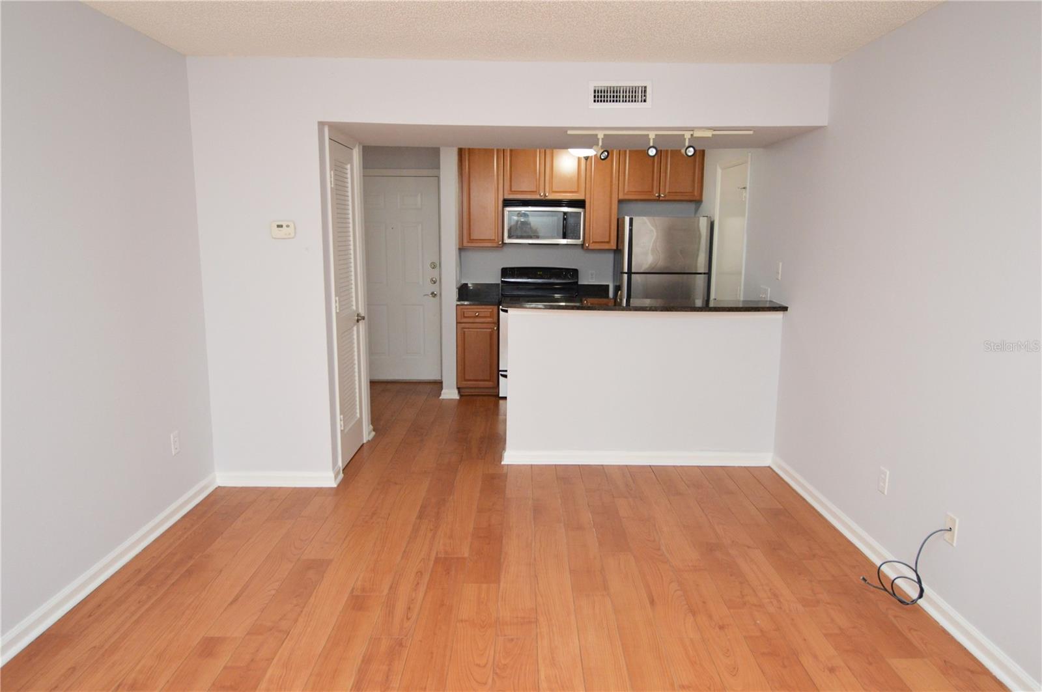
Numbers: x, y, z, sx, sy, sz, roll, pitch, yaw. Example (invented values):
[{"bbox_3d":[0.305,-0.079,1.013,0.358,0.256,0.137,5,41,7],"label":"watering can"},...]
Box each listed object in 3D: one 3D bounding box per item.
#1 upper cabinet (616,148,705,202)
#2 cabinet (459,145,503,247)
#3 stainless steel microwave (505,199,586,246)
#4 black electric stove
[{"bbox_3d":[1.308,-1.655,6.044,0.784,0.560,0.320,0,10,0],"label":"upper cabinet"},{"bbox_3d":[-0.367,-1.463,6.022,0.405,1.040,0.335,1,10,0],"label":"cabinet"},{"bbox_3d":[0.218,-1.183,6.092,0.759,0.407,0.380,0,10,0],"label":"stainless steel microwave"},{"bbox_3d":[0.189,-0.145,6.081,0.757,1.190,0.670,1,10,0],"label":"black electric stove"}]

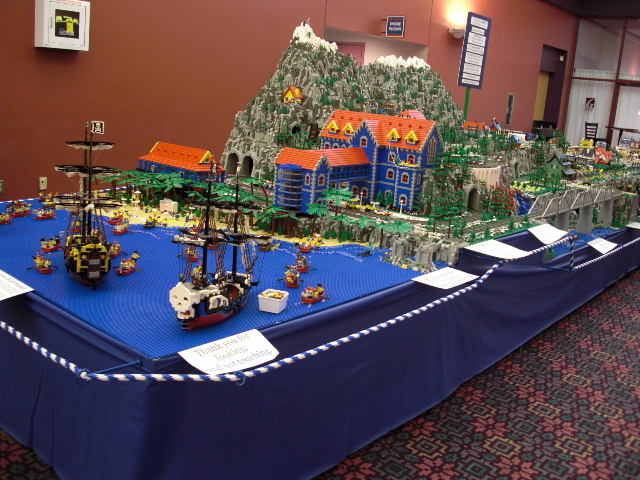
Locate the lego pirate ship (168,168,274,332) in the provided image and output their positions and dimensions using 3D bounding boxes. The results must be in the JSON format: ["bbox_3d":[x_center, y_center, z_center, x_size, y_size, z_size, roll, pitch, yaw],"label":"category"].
[{"bbox_3d":[-0.291,0.009,1.948,0.185,0.460,0.320,12,15,28],"label":"lego pirate ship"}]

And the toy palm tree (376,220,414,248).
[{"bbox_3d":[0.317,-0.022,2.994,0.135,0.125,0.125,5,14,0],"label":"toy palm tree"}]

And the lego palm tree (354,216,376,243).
[{"bbox_3d":[0.207,-0.047,3.063,0.115,0.120,0.115,5,14,0],"label":"lego palm tree"}]

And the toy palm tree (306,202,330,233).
[{"bbox_3d":[-0.010,-0.101,3.181,0.118,0.134,0.118,5,14,0],"label":"toy palm tree"}]

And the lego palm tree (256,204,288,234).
[{"bbox_3d":[-0.217,-0.085,3.044,0.128,0.135,0.128,5,14,0],"label":"lego palm tree"}]

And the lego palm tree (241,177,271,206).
[{"bbox_3d":[-0.316,-0.236,3.285,0.130,0.130,0.130,5,14,0],"label":"lego palm tree"}]

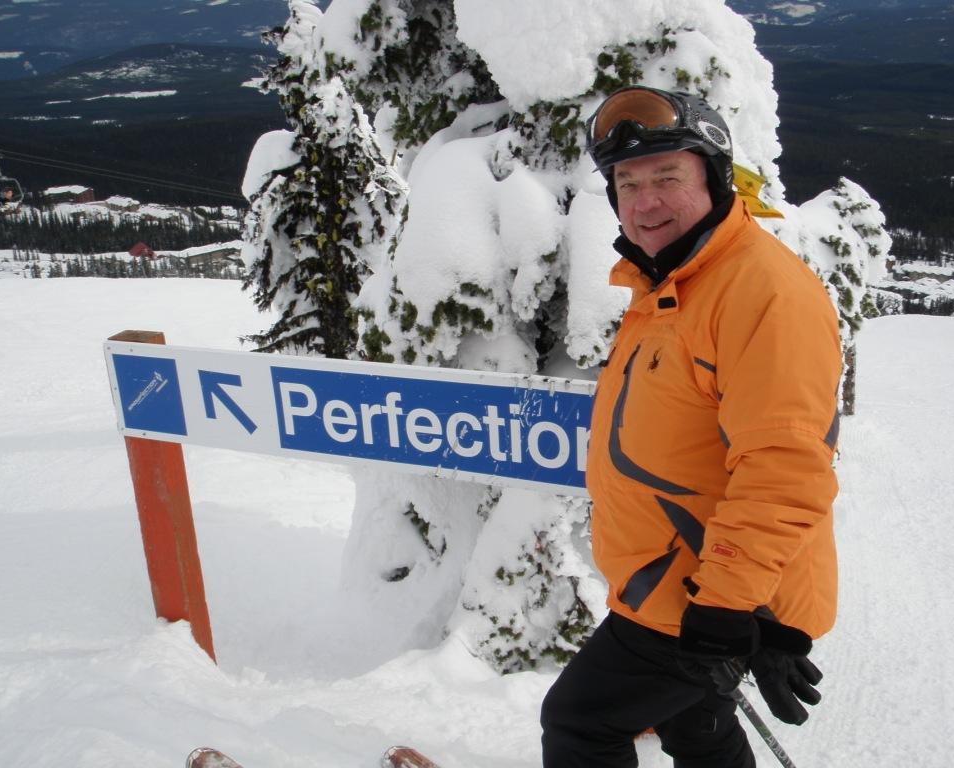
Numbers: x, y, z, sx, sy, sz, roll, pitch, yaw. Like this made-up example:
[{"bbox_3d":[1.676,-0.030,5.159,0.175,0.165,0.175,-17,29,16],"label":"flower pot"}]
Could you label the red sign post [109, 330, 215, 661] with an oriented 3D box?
[{"bbox_3d":[-0.963,0.374,3.462,0.131,1.085,0.091,5,21,25],"label":"red sign post"}]

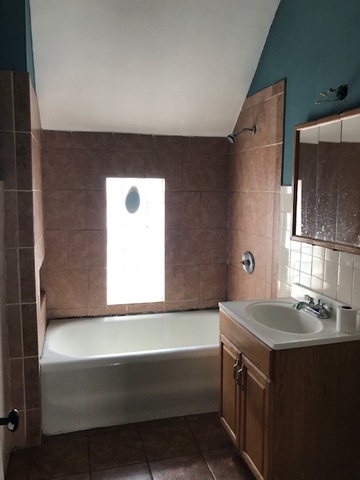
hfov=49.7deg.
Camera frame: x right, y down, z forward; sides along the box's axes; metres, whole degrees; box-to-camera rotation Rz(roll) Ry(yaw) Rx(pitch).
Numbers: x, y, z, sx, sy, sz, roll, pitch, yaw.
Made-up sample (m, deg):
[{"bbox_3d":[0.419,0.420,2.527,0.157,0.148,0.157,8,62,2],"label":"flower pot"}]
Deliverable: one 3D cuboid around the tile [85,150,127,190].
[{"bbox_3d":[-0.570,-0.545,3.002,0.304,0.304,0.010,-1,6,-16],"label":"tile"}]

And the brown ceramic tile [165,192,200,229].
[{"bbox_3d":[0.025,-0.245,3.197,0.300,0.307,0.015,-1,7,-15],"label":"brown ceramic tile"}]

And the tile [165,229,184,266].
[{"bbox_3d":[-0.049,0.061,3.214,0.153,0.307,0.015,-1,7,-15],"label":"tile"}]

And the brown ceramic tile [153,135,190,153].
[{"bbox_3d":[-0.065,-0.767,3.109,0.312,0.135,0.015,-1,7,-15],"label":"brown ceramic tile"}]

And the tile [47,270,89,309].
[{"bbox_3d":[-0.885,0.387,3.073,0.310,0.309,0.015,-1,8,-15],"label":"tile"}]

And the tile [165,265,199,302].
[{"bbox_3d":[0.018,0.363,3.261,0.295,0.304,0.010,-1,6,-16],"label":"tile"}]

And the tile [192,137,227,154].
[{"bbox_3d":[0.236,-0.791,3.225,0.309,0.138,0.015,-1,8,-15],"label":"tile"}]

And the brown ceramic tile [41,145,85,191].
[{"bbox_3d":[-0.866,-0.539,2.920,0.304,0.304,0.010,-1,6,-16],"label":"brown ceramic tile"}]

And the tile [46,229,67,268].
[{"bbox_3d":[-0.945,0.075,2.962,0.152,0.304,0.010,-1,6,-16],"label":"tile"}]

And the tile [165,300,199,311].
[{"bbox_3d":[0.013,0.559,3.291,0.295,0.083,0.015,-1,7,-15],"label":"tile"}]

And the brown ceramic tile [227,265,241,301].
[{"bbox_3d":[0.452,0.376,3.281,0.015,0.309,0.288,-1,8,-15],"label":"brown ceramic tile"}]

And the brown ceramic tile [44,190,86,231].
[{"bbox_3d":[-0.883,-0.231,2.991,0.308,0.309,0.015,-1,8,-15],"label":"brown ceramic tile"}]

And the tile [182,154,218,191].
[{"bbox_3d":[0.171,-0.565,3.237,0.309,0.309,0.015,-1,8,-15],"label":"tile"}]

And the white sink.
[{"bbox_3d":[0.512,0.449,1.971,0.351,0.135,0.517,-1,7,-15],"label":"white sink"}]

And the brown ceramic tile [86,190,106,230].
[{"bbox_3d":[-0.648,-0.232,3.016,0.159,0.307,0.015,-1,7,-15],"label":"brown ceramic tile"}]

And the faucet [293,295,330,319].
[{"bbox_3d":[0.658,0.340,1.985,0.165,0.088,0.165,-1,7,-15],"label":"faucet"}]

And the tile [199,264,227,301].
[{"bbox_3d":[0.278,0.358,3.334,0.236,0.304,0.010,-1,6,-16],"label":"tile"}]

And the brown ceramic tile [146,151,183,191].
[{"bbox_3d":[-0.130,-0.553,3.125,0.304,0.304,0.010,-1,6,-16],"label":"brown ceramic tile"}]

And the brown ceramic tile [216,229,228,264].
[{"bbox_3d":[0.363,0.048,3.373,0.089,0.309,0.015,-1,8,-15],"label":"brown ceramic tile"}]

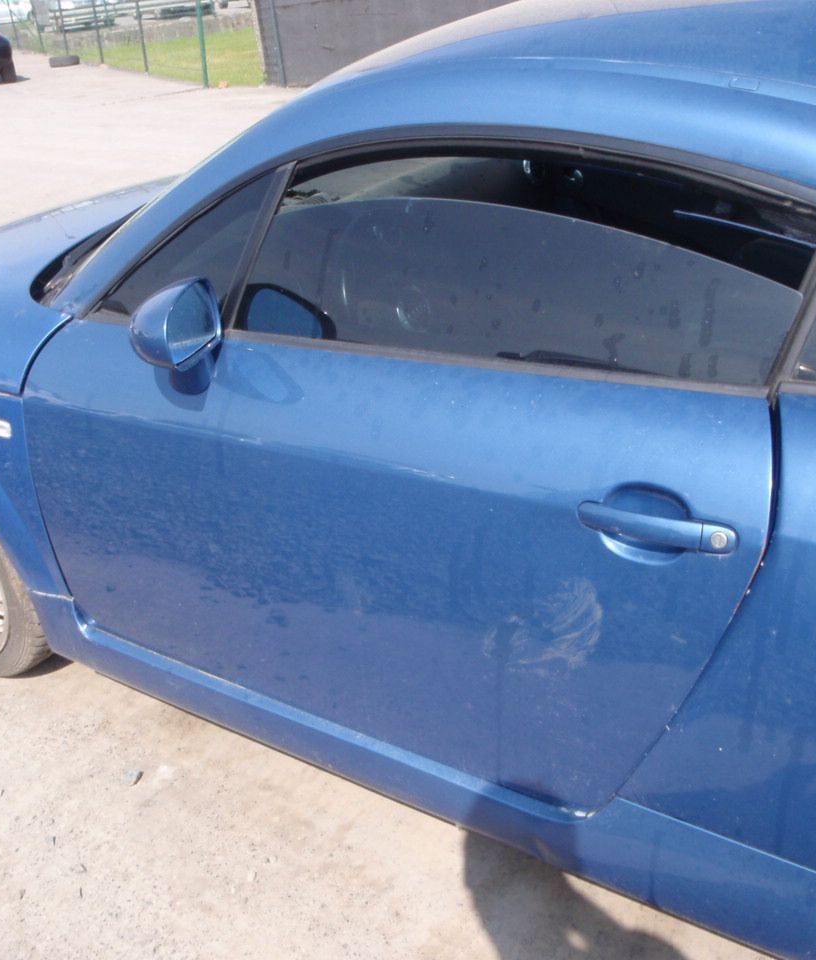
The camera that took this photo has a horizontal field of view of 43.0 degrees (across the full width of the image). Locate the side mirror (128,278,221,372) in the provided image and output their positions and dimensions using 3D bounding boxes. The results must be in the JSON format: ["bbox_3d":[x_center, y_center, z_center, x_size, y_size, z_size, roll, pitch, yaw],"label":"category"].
[{"bbox_3d":[-0.366,-0.242,1.604,0.130,0.135,0.165,13,31,31],"label":"side mirror"}]

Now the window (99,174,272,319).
[{"bbox_3d":[-0.381,-0.388,1.723,0.350,0.270,0.030,14,5,34],"label":"window"}]

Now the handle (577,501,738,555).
[{"bbox_3d":[0.296,0.058,1.241,0.200,0.042,0.043,13,31,31],"label":"handle"}]

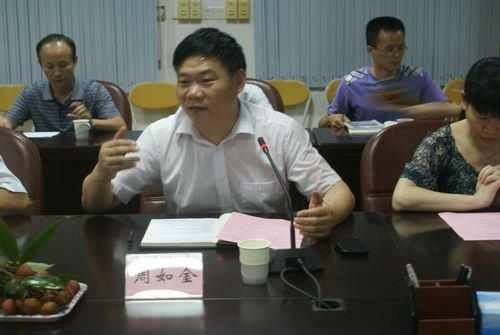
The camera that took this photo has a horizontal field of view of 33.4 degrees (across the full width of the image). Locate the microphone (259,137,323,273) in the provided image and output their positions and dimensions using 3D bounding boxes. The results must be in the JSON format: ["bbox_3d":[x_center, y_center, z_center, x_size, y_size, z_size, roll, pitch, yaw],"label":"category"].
[{"bbox_3d":[0.099,0.084,2.079,0.152,0.305,0.190,-2,12,-8],"label":"microphone"}]

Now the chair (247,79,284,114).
[{"bbox_3d":[-0.123,0.069,4.259,0.620,0.970,0.640,-1,12,0],"label":"chair"}]

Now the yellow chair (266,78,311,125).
[{"bbox_3d":[0.203,-0.163,5.804,0.460,0.800,0.480,-1,12,0],"label":"yellow chair"}]

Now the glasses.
[{"bbox_3d":[0.694,-0.589,4.168,0.138,0.042,0.135,-10,25,-39],"label":"glasses"}]

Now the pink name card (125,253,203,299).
[{"bbox_3d":[-0.189,0.238,1.873,0.170,0.091,0.075,-1,12,0],"label":"pink name card"}]

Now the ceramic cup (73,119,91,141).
[{"bbox_3d":[-0.794,-0.176,3.950,0.084,0.087,0.076,-1,12,0],"label":"ceramic cup"}]

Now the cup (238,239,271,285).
[{"bbox_3d":[0.012,0.223,1.942,0.076,0.088,0.076,-1,12,0],"label":"cup"}]

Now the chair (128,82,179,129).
[{"bbox_3d":[-0.627,-0.140,5.736,0.460,0.800,0.480,-1,12,0],"label":"chair"}]

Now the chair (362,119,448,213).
[{"bbox_3d":[0.706,0.363,2.769,0.620,0.970,0.640,0,12,3],"label":"chair"}]

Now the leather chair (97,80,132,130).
[{"bbox_3d":[-0.922,0.089,4.200,0.620,0.970,0.640,-1,12,0],"label":"leather chair"}]

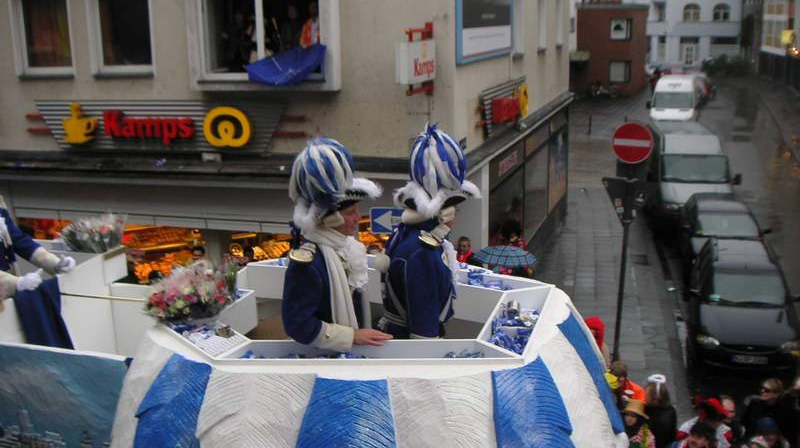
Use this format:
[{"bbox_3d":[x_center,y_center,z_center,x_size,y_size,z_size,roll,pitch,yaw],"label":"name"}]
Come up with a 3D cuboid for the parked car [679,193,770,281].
[{"bbox_3d":[7.025,0.295,19.180,1.700,1.420,4.250,2,12,14],"label":"parked car"}]

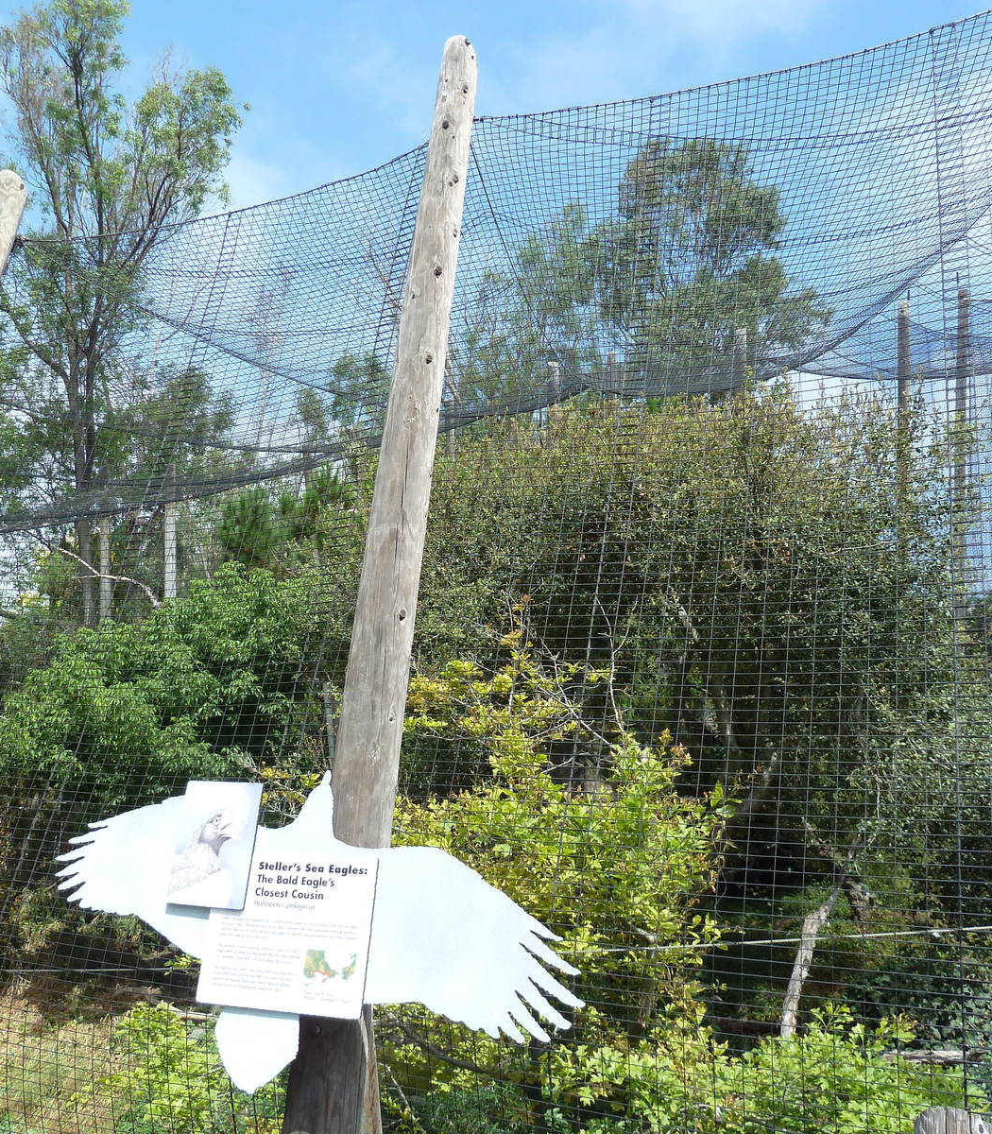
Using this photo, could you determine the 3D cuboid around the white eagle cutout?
[{"bbox_3d":[-0.394,0.690,2.106,1.188,0.603,0.030,6,-20,22],"label":"white eagle cutout"}]

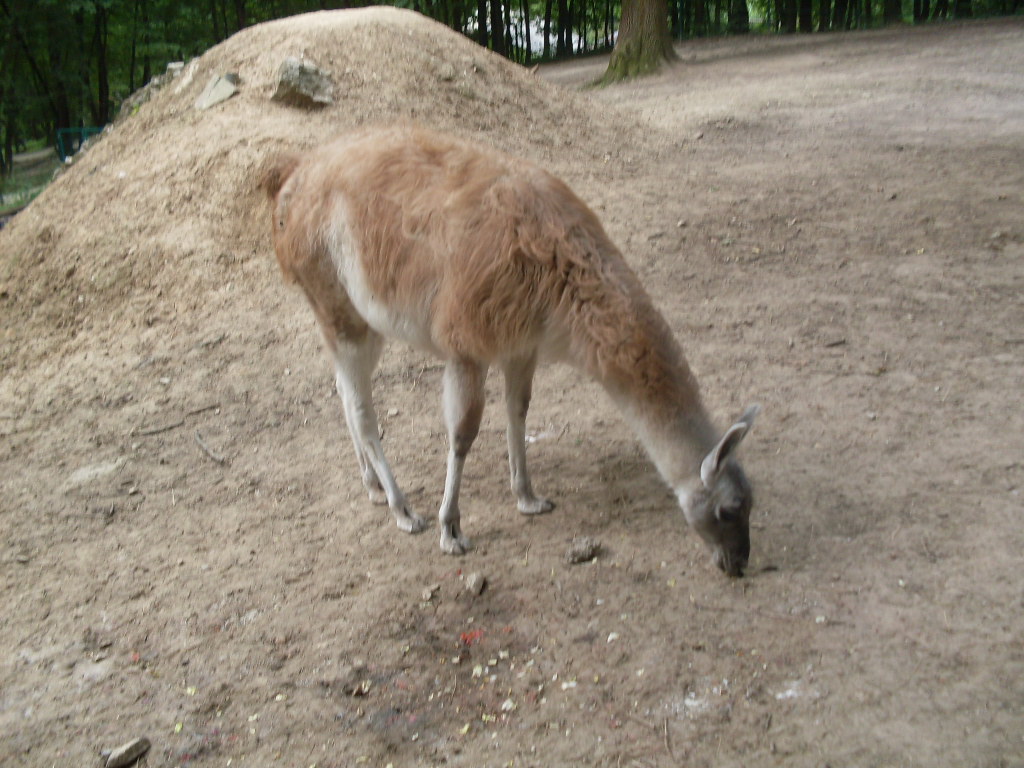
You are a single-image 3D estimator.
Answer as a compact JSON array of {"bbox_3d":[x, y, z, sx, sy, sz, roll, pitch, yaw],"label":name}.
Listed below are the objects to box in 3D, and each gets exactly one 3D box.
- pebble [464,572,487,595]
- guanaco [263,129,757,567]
[{"bbox_3d":[-0.100,0.552,3.119,0.055,0.042,0.052,-2,20,0],"label":"pebble"},{"bbox_3d":[-0.064,-0.111,3.279,1.490,1.170,0.440,7,22,24],"label":"guanaco"}]

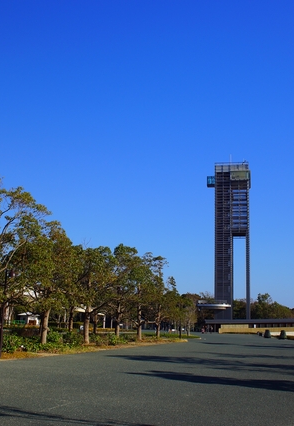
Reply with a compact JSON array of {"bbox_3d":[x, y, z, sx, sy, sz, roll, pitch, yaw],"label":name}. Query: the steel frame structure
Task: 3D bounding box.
[{"bbox_3d":[24.200,10.013,145.454,12.400,49.140,9.500,0,-13,9],"label":"steel frame structure"}]

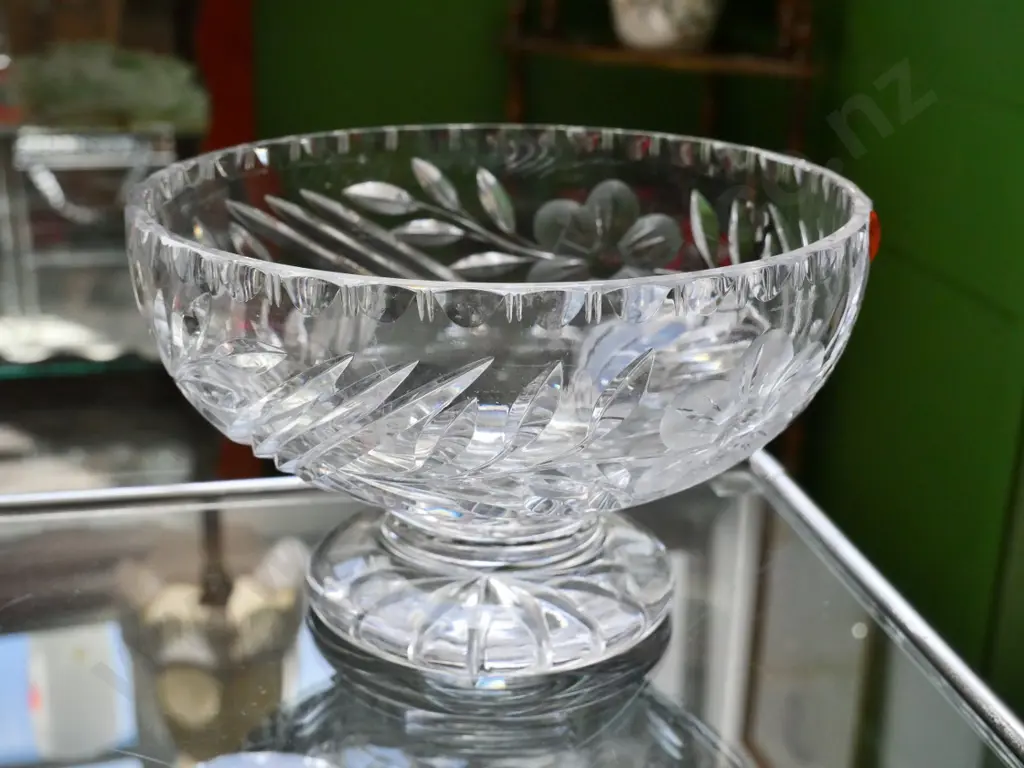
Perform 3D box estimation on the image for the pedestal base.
[{"bbox_3d":[-0.007,0.049,0.425,0.115,0.029,0.115,1,21,0],"label":"pedestal base"}]

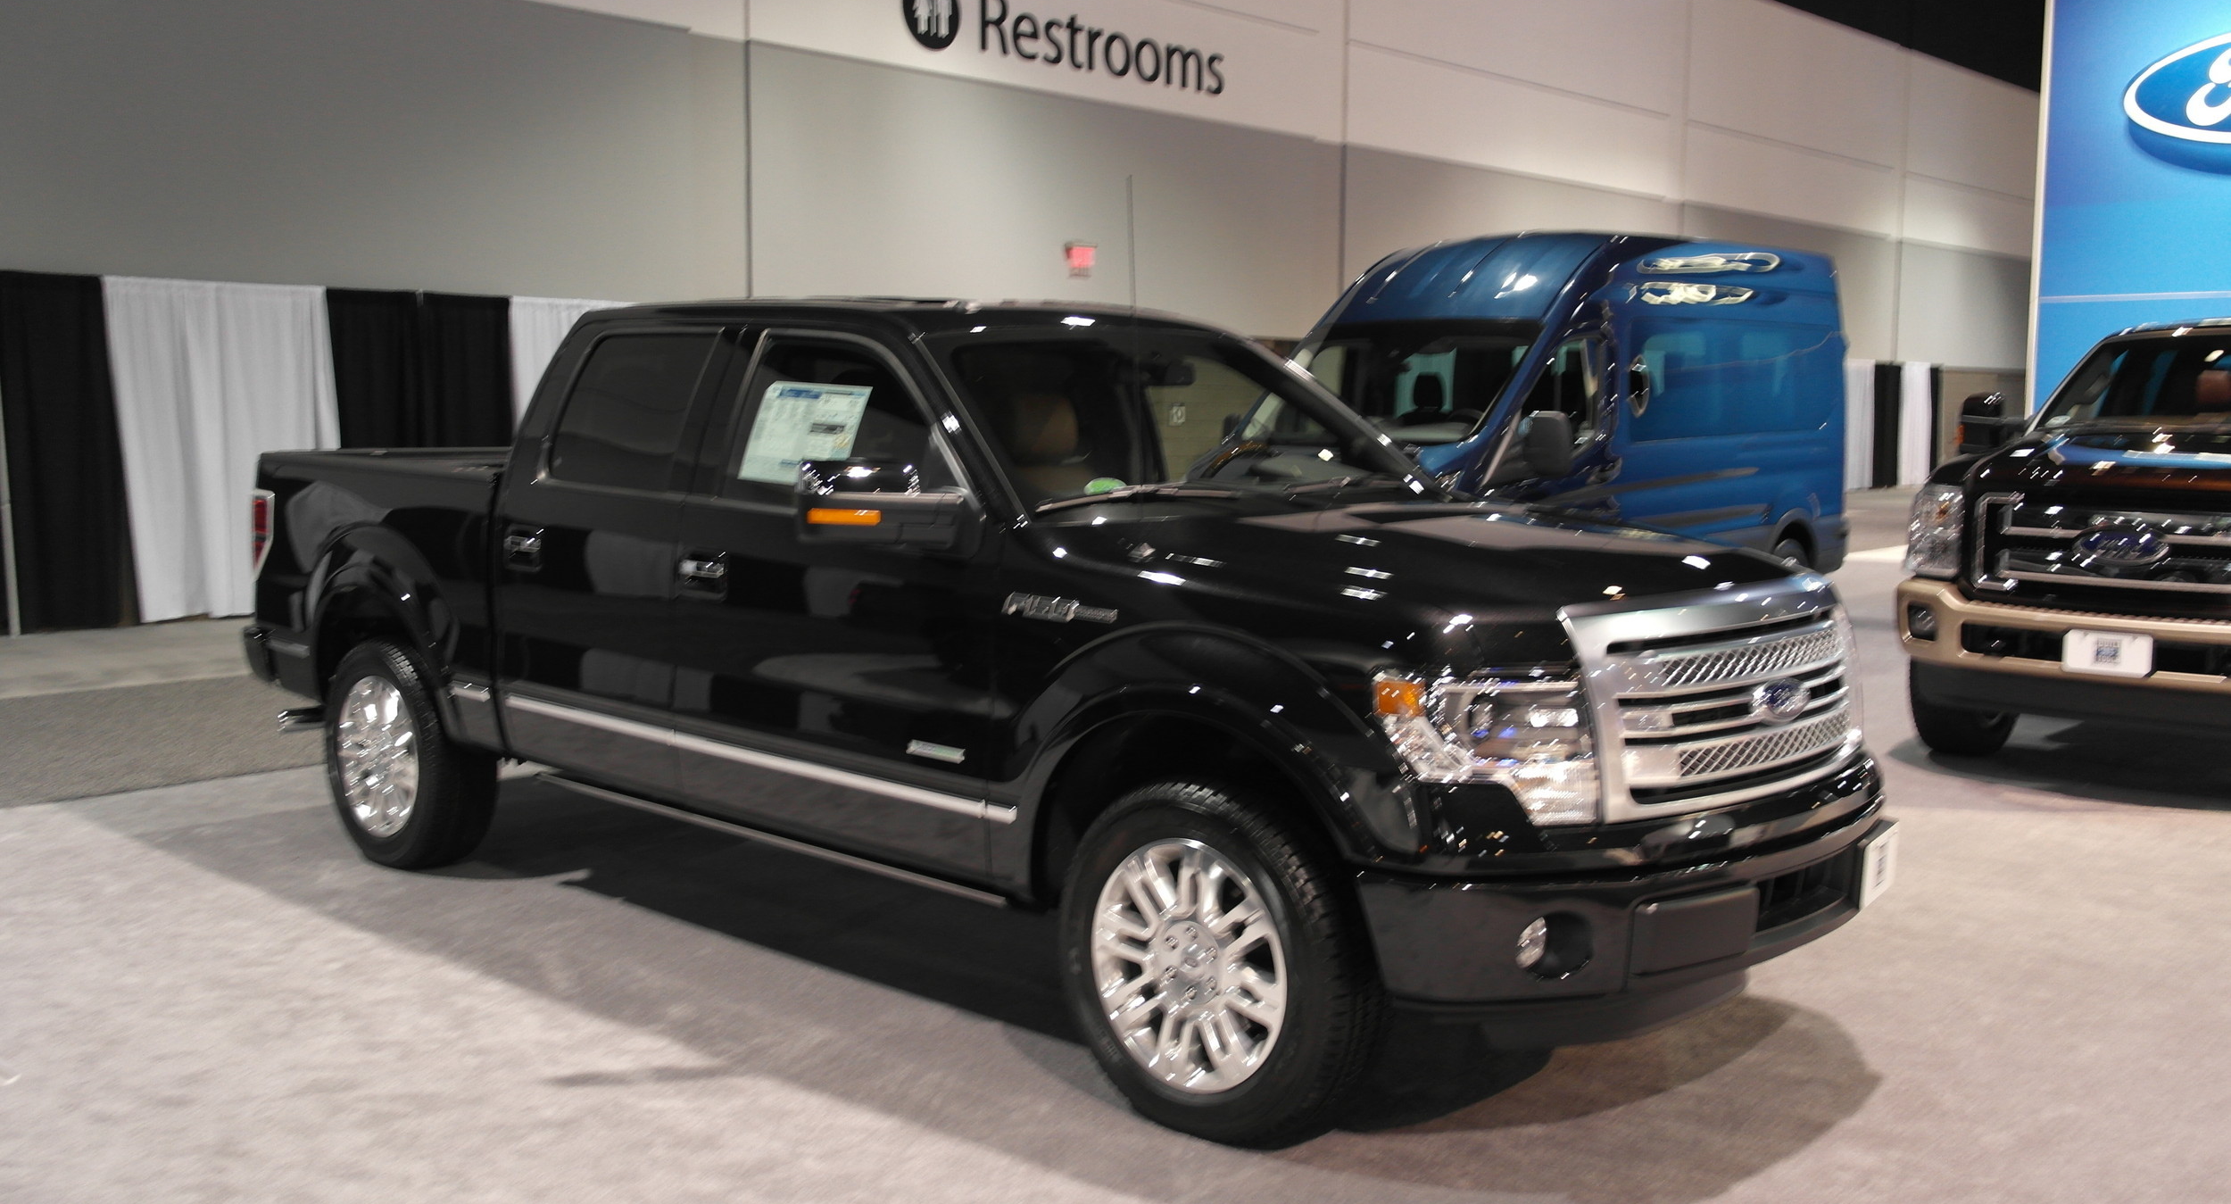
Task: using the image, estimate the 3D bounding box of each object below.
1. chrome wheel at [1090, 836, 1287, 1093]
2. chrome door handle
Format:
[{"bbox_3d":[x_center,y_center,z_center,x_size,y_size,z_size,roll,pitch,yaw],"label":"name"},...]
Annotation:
[{"bbox_3d":[0.205,0.773,4.030,0.555,0.555,0.200,5,8,42],"label":"chrome wheel"},{"bbox_3d":[-1.777,-0.157,5.606,0.220,0.115,0.060,5,8,42],"label":"chrome door handle"}]

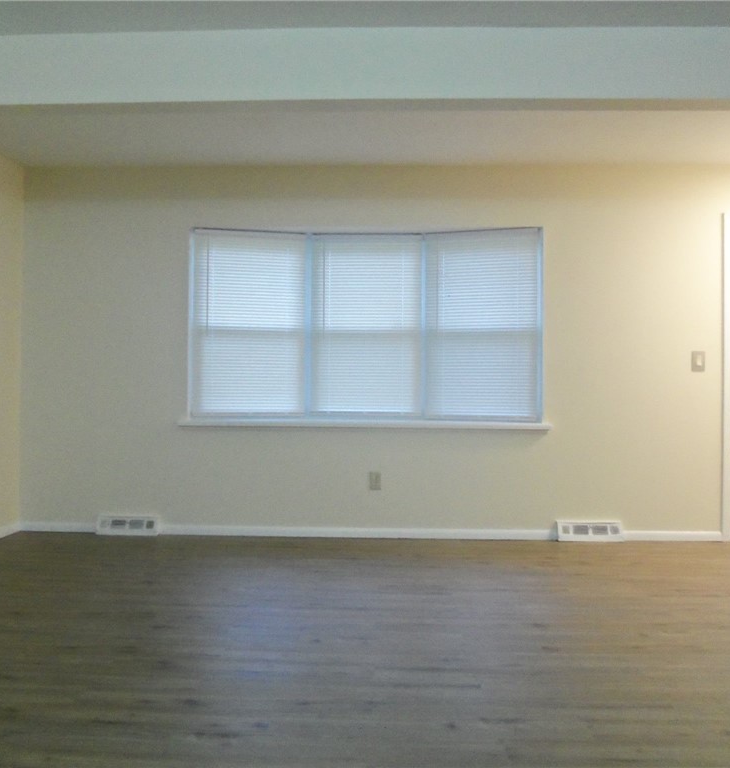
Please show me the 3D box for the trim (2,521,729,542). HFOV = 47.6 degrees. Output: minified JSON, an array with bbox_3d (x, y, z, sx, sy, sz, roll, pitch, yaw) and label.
[{"bbox_3d":[-0.004,0.963,5.367,4.559,0.064,0.018,0,0,3],"label":"trim"}]

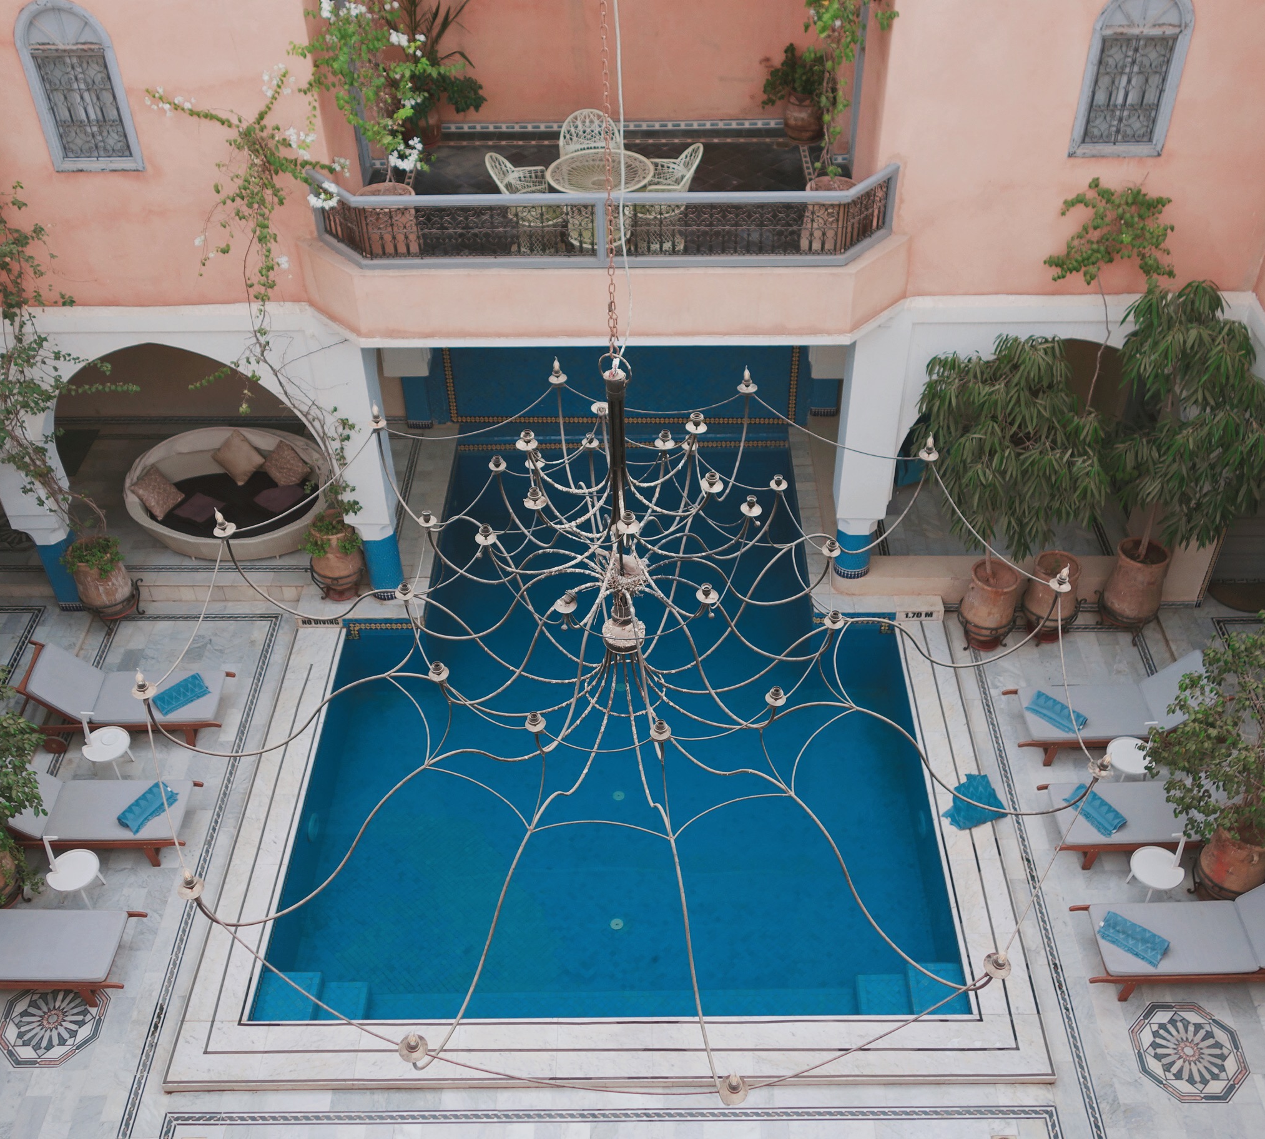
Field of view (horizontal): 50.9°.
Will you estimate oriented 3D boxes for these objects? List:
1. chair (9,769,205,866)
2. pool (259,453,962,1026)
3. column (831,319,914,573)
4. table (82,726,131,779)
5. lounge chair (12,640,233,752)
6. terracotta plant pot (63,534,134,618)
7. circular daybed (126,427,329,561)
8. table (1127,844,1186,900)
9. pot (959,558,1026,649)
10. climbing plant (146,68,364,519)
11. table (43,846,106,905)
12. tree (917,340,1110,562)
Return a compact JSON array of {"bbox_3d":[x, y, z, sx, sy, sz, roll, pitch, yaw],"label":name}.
[{"bbox_3d":[-4.780,2.047,11.455,1.980,0.820,0.680,-1,41,1],"label":"chair"},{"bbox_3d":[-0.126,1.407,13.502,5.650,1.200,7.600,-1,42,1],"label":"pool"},{"bbox_3d":[2.268,-1.171,12.997,0.490,2.980,0.460,-1,41,1],"label":"column"},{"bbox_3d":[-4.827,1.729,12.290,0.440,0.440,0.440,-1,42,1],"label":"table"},{"bbox_3d":[-4.790,1.153,12.467,1.980,0.820,0.680,-1,41,1],"label":"lounge chair"},{"bbox_3d":[-5.751,0.095,14.457,0.600,0.810,0.600,-1,42,1],"label":"terracotta plant pot"},{"bbox_3d":[-4.508,-0.889,14.988,2.280,0.640,2.000,-8,41,-7],"label":"circular daybed"},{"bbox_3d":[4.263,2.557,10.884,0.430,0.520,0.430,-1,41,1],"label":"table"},{"bbox_3d":[3.605,0.380,13.377,0.610,0.900,0.610,-1,41,1],"label":"pot"},{"bbox_3d":[-2.897,-2.005,11.561,1.600,4.600,0.800,-1,42,1],"label":"climbing plant"},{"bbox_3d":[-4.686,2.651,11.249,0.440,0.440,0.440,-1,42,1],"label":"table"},{"bbox_3d":[3.522,-0.987,12.162,1.720,2.480,1.550,-1,41,1],"label":"tree"}]

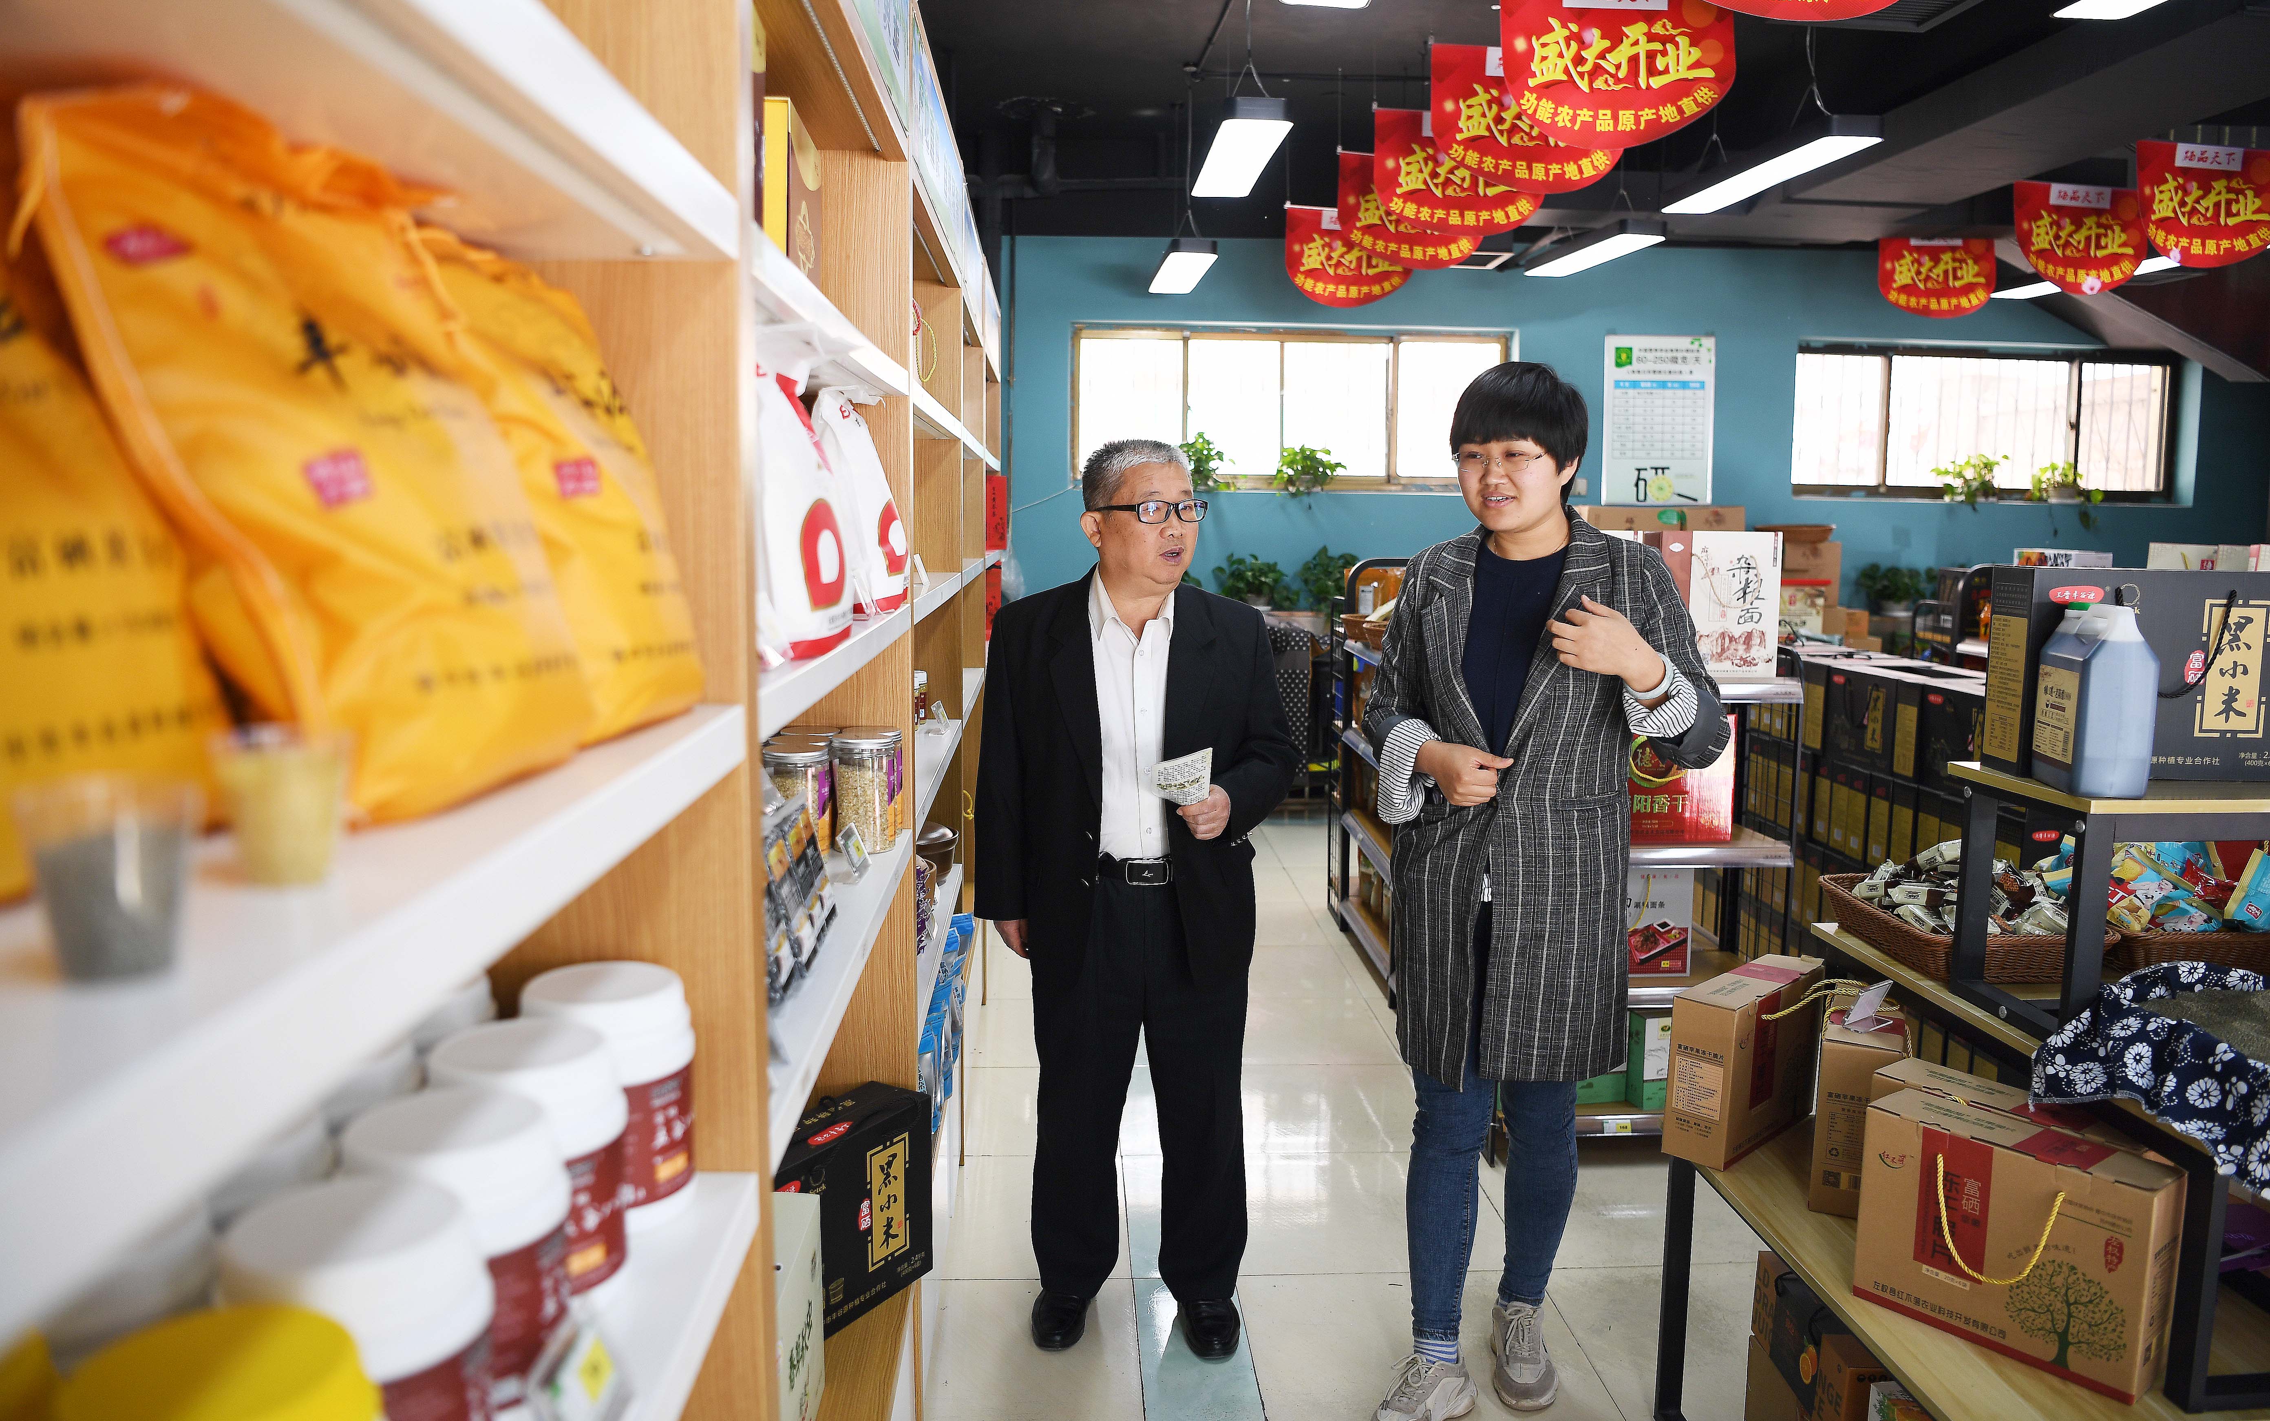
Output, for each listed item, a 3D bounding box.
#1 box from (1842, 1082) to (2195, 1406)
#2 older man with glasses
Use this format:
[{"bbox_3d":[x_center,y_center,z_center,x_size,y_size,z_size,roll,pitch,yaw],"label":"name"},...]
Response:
[{"bbox_3d":[1.130,0.676,1.948,0.109,0.268,0.332,-5,9,-39],"label":"box"},{"bbox_3d":[-0.011,0.336,2.848,0.590,1.670,0.370,0,7,-7],"label":"older man with glasses"}]

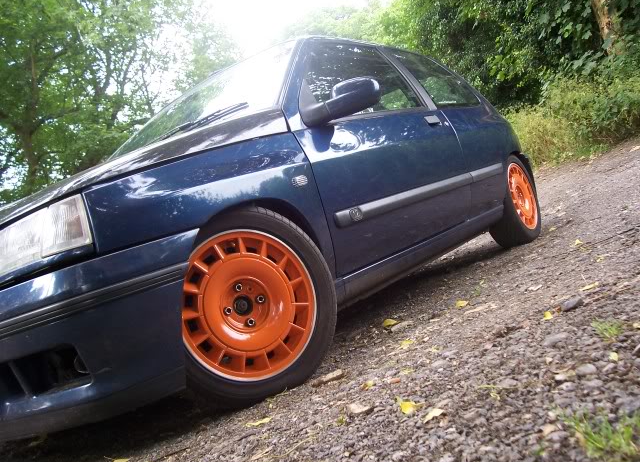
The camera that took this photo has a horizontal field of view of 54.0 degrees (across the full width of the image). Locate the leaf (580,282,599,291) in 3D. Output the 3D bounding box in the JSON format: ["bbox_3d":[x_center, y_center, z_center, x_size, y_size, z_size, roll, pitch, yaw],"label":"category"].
[{"bbox_3d":[0.763,0.159,1.781,0.062,0.015,0.035,-18,-2,-12],"label":"leaf"}]

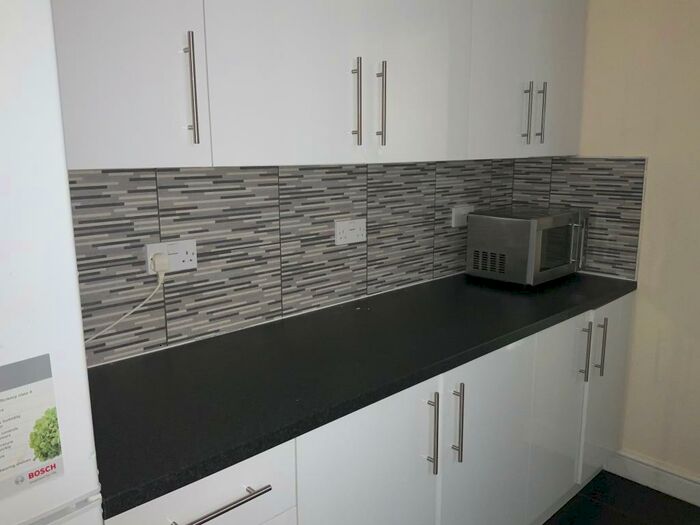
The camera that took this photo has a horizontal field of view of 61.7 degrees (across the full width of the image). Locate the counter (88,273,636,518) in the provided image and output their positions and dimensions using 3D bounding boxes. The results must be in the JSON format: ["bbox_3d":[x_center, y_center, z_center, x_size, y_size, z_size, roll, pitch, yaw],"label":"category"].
[{"bbox_3d":[0.173,0.203,1.852,2.210,0.040,0.620,-10,14,-44],"label":"counter"}]

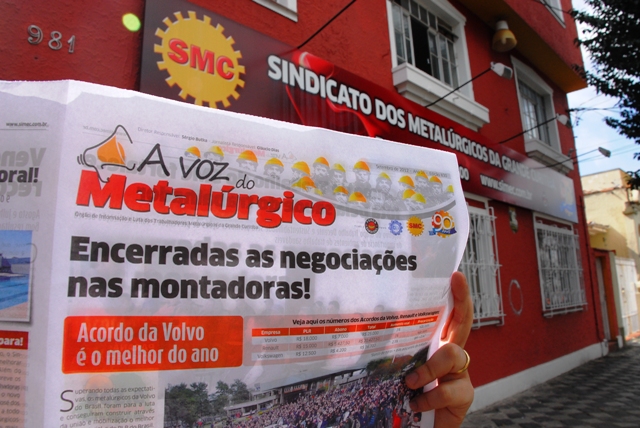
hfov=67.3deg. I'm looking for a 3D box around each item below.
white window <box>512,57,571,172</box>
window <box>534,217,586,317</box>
[{"bbox_3d":[4.354,-1.872,9.436,0.295,1.829,2.227,-12,-14,42],"label":"white window"},{"bbox_3d":[4.474,0.956,8.952,0.207,1.779,2.154,-12,-14,42],"label":"window"}]

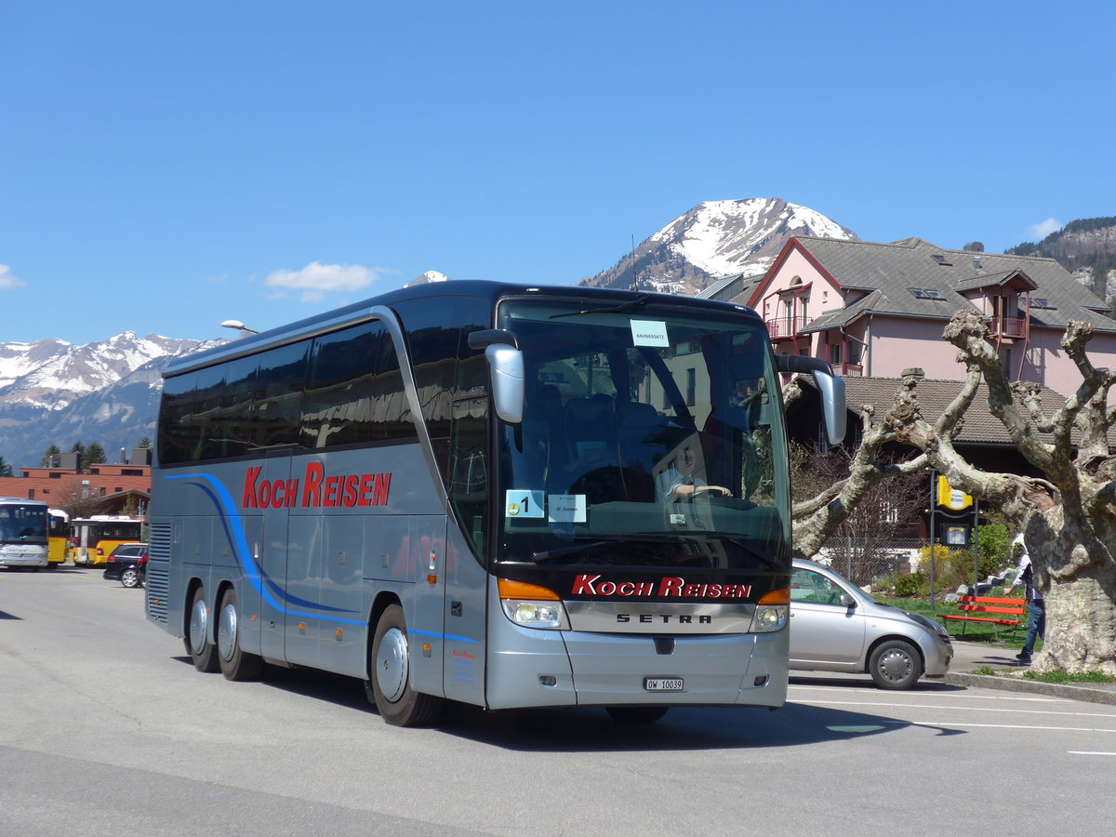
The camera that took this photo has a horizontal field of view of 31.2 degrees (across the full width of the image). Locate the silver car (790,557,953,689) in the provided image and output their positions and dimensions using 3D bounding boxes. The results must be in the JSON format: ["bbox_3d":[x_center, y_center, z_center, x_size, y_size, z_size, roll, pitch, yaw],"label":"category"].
[{"bbox_3d":[3.135,2.483,24.835,3.720,1.540,1.660,1,-4,16],"label":"silver car"}]

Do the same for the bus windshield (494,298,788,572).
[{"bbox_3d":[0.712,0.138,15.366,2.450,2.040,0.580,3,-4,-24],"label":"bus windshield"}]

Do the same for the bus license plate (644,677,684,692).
[{"bbox_3d":[0.795,1.990,14.929,0.310,0.090,0.020,3,-4,-24],"label":"bus license plate"}]

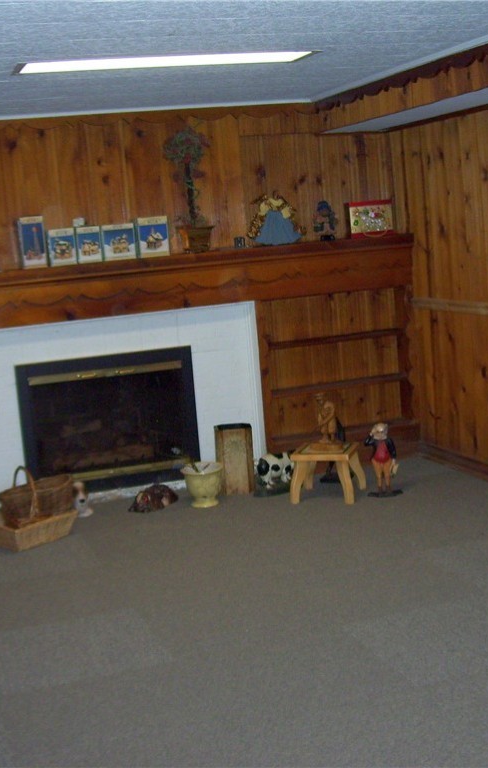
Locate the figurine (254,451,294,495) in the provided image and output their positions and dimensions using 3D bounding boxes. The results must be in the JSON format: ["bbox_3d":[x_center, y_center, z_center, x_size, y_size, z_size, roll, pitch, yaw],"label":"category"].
[{"bbox_3d":[0.178,0.497,5.964,0.240,0.212,0.130,-6,9,-10],"label":"figurine"}]

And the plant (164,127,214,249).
[{"bbox_3d":[-0.316,-1.119,6.145,0.265,0.710,0.250,-7,9,-18],"label":"plant"}]

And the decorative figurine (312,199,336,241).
[{"bbox_3d":[0.450,-0.909,5.970,0.105,0.205,0.090,-6,8,-7],"label":"decorative figurine"}]

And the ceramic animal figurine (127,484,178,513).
[{"bbox_3d":[-0.476,0.594,5.602,0.155,0.105,0.250,-1,9,28],"label":"ceramic animal figurine"}]

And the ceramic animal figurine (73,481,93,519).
[{"bbox_3d":[-0.841,0.593,5.567,0.110,0.180,0.130,-8,9,-18],"label":"ceramic animal figurine"}]

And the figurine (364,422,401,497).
[{"bbox_3d":[0.746,0.401,5.742,0.185,0.378,0.125,-6,9,-10],"label":"figurine"}]

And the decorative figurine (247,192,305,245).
[{"bbox_3d":[0.167,-0.910,5.890,0.285,0.260,0.110,-6,8,-9],"label":"decorative figurine"}]

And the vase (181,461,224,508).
[{"bbox_3d":[-0.214,0.532,5.520,0.215,0.205,0.215,-5,8,1],"label":"vase"}]

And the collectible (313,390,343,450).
[{"bbox_3d":[0.447,0.197,5.773,0.135,0.290,0.135,2,11,36],"label":"collectible"}]

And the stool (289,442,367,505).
[{"bbox_3d":[0.431,0.459,5.479,0.325,0.250,0.280,-2,9,20],"label":"stool"}]

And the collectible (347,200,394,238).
[{"bbox_3d":[0.766,-1.000,6.503,0.285,0.212,0.090,-7,9,-18],"label":"collectible"}]

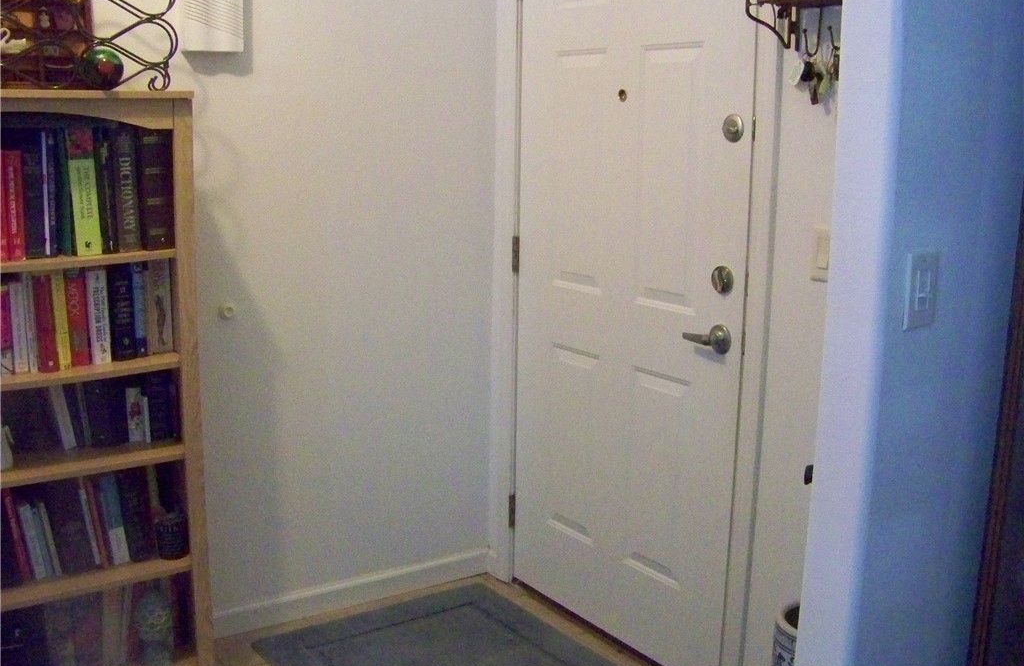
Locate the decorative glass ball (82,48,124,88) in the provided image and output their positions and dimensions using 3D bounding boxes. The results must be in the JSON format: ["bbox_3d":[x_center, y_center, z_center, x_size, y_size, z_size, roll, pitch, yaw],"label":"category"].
[{"bbox_3d":[-0.907,-0.587,2.365,0.093,0.093,0.093,-7,13,-34],"label":"decorative glass ball"}]

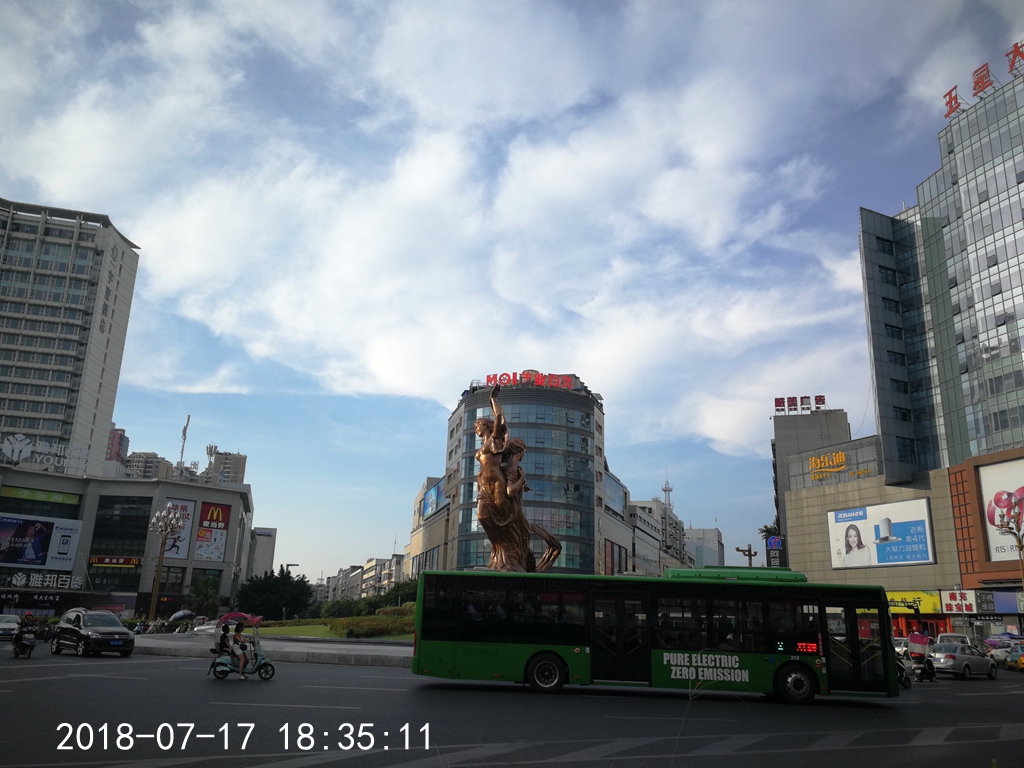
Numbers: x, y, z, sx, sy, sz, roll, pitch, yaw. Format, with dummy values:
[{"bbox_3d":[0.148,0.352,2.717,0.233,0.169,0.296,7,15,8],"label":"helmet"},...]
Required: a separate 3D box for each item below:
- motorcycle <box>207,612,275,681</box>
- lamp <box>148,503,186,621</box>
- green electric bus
[{"bbox_3d":[-6.898,6.719,20.575,1.640,1.680,0.680,4,-17,-7],"label":"motorcycle"},{"bbox_3d":[-25.571,13.254,58.302,2.500,9.200,2.500,2,-16,0],"label":"lamp"},{"bbox_3d":[3.583,6.508,21.135,11.950,3.150,2.550,1,-16,4],"label":"green electric bus"}]

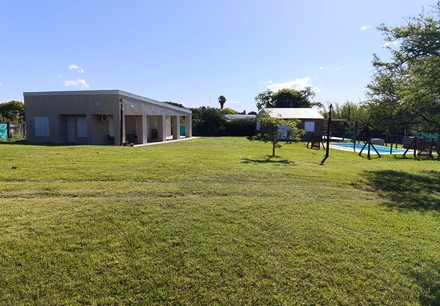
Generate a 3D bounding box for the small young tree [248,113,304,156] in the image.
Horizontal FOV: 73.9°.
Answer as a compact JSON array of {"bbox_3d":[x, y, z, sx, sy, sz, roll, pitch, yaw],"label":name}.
[{"bbox_3d":[3.167,-1.058,16.830,3.100,2.500,2.900,1,7,0],"label":"small young tree"}]

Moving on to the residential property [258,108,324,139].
[{"bbox_3d":[7.047,-3.000,30.328,5.100,3.250,5.500,0,7,-8],"label":"residential property"}]

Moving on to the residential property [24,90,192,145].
[{"bbox_3d":[-8.995,-3.147,26.815,8.900,3.850,11.600,3,8,19],"label":"residential property"}]

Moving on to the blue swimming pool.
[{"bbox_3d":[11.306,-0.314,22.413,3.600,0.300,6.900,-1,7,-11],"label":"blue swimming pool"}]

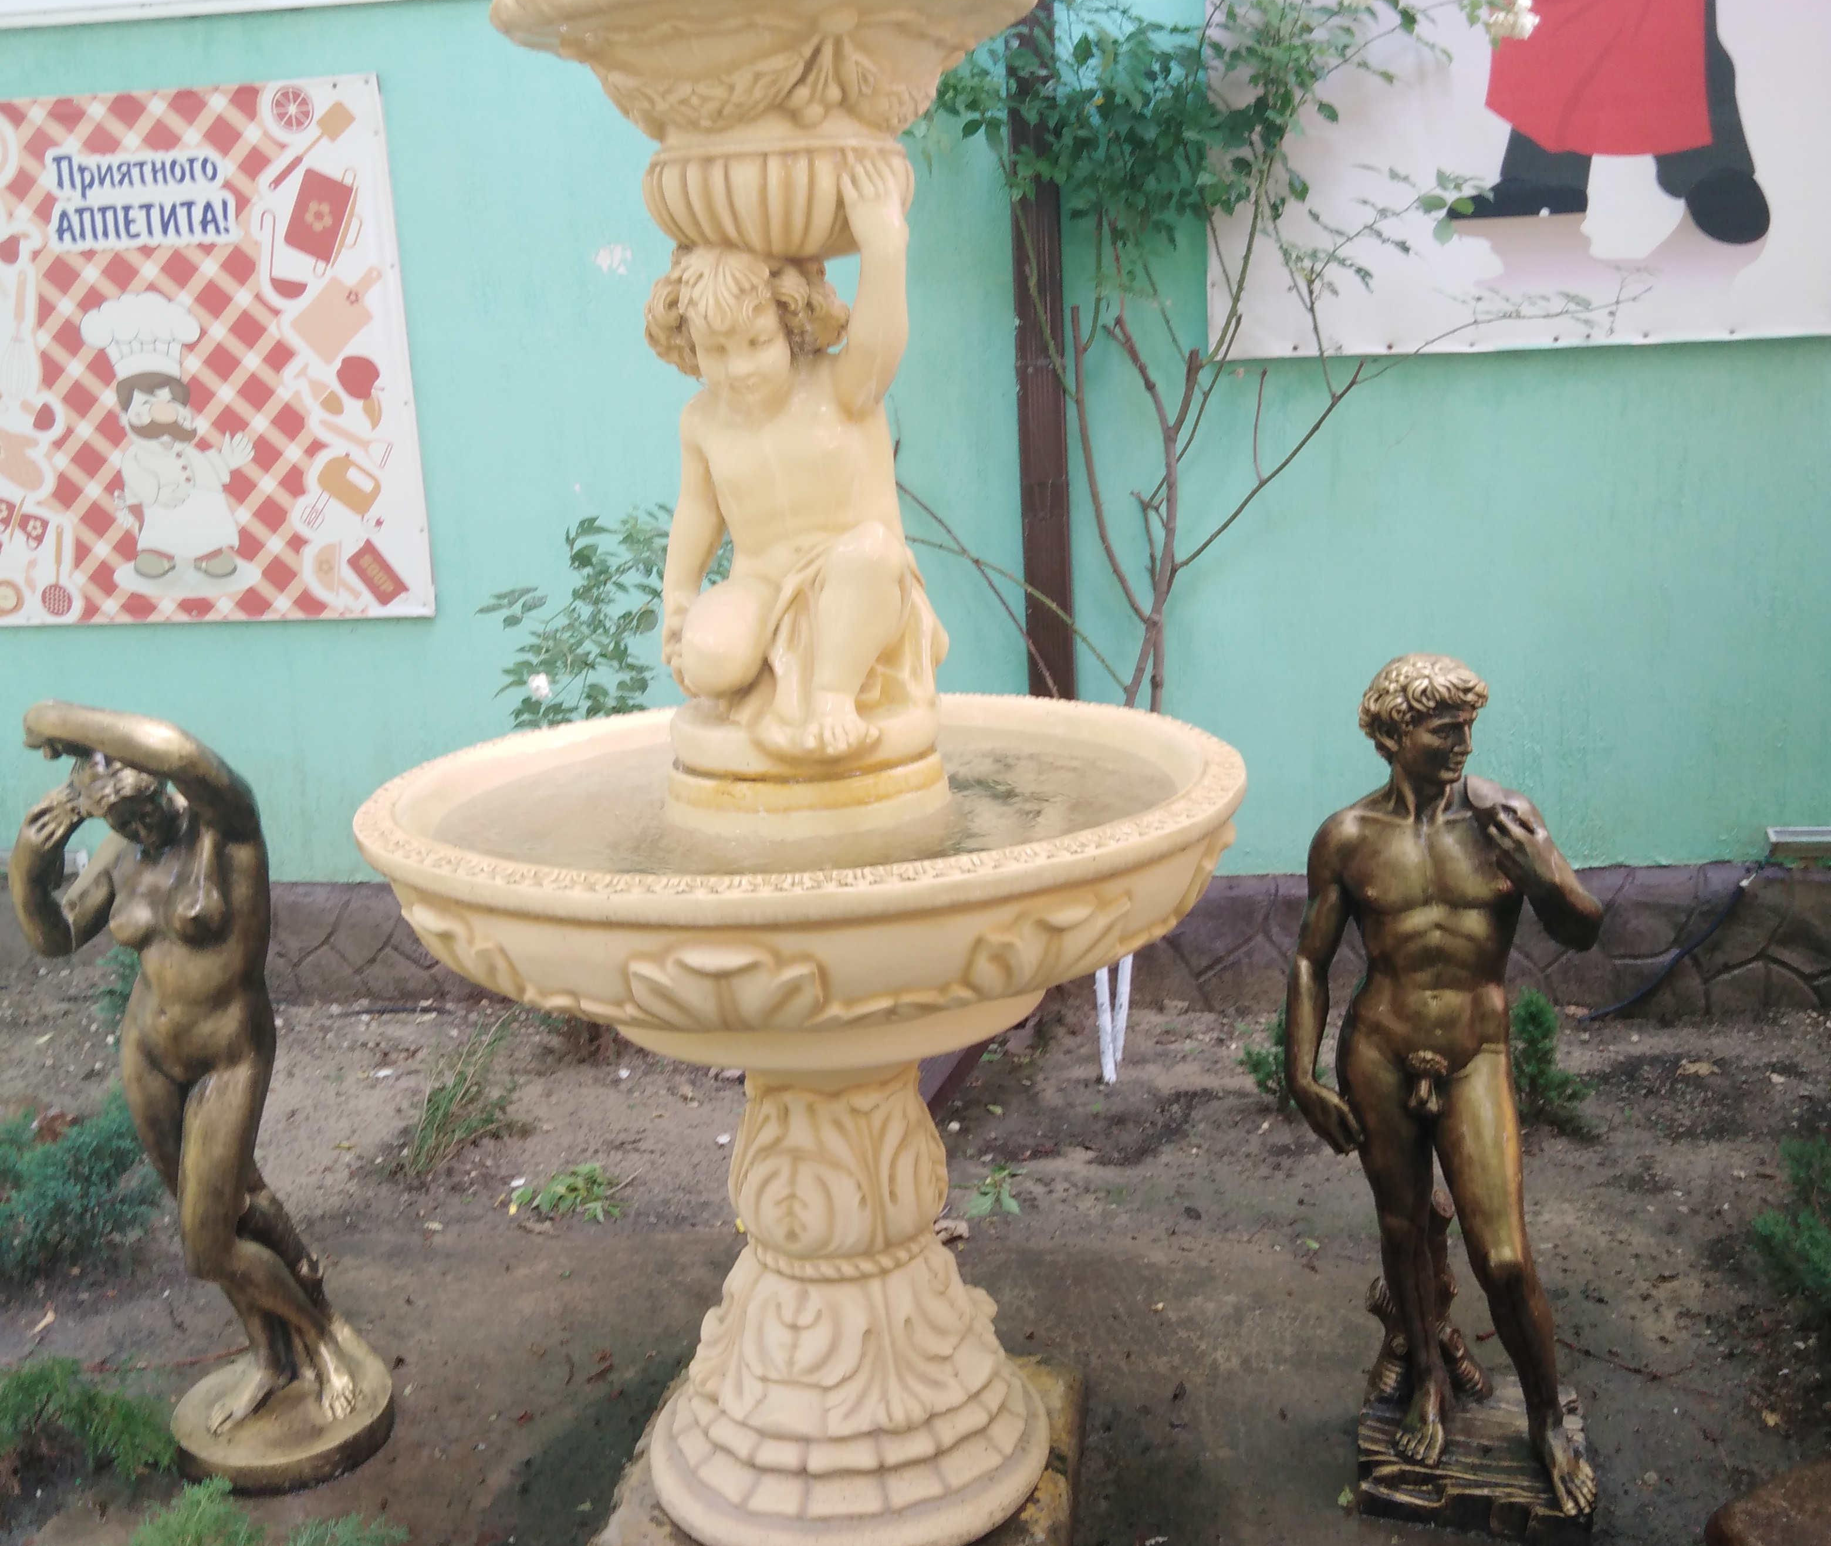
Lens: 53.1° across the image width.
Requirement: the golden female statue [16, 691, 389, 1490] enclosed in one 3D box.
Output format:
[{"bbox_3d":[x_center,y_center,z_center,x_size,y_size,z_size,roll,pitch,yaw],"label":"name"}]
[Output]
[{"bbox_3d":[-0.947,0.420,2.440,0.401,1.040,0.354,-1,14,6],"label":"golden female statue"}]

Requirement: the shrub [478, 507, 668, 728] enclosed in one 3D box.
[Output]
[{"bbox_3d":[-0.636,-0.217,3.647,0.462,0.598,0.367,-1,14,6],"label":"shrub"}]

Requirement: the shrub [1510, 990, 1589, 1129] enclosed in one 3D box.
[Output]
[{"bbox_3d":[1.113,0.504,3.308,0.204,0.272,0.204,-1,14,6],"label":"shrub"}]

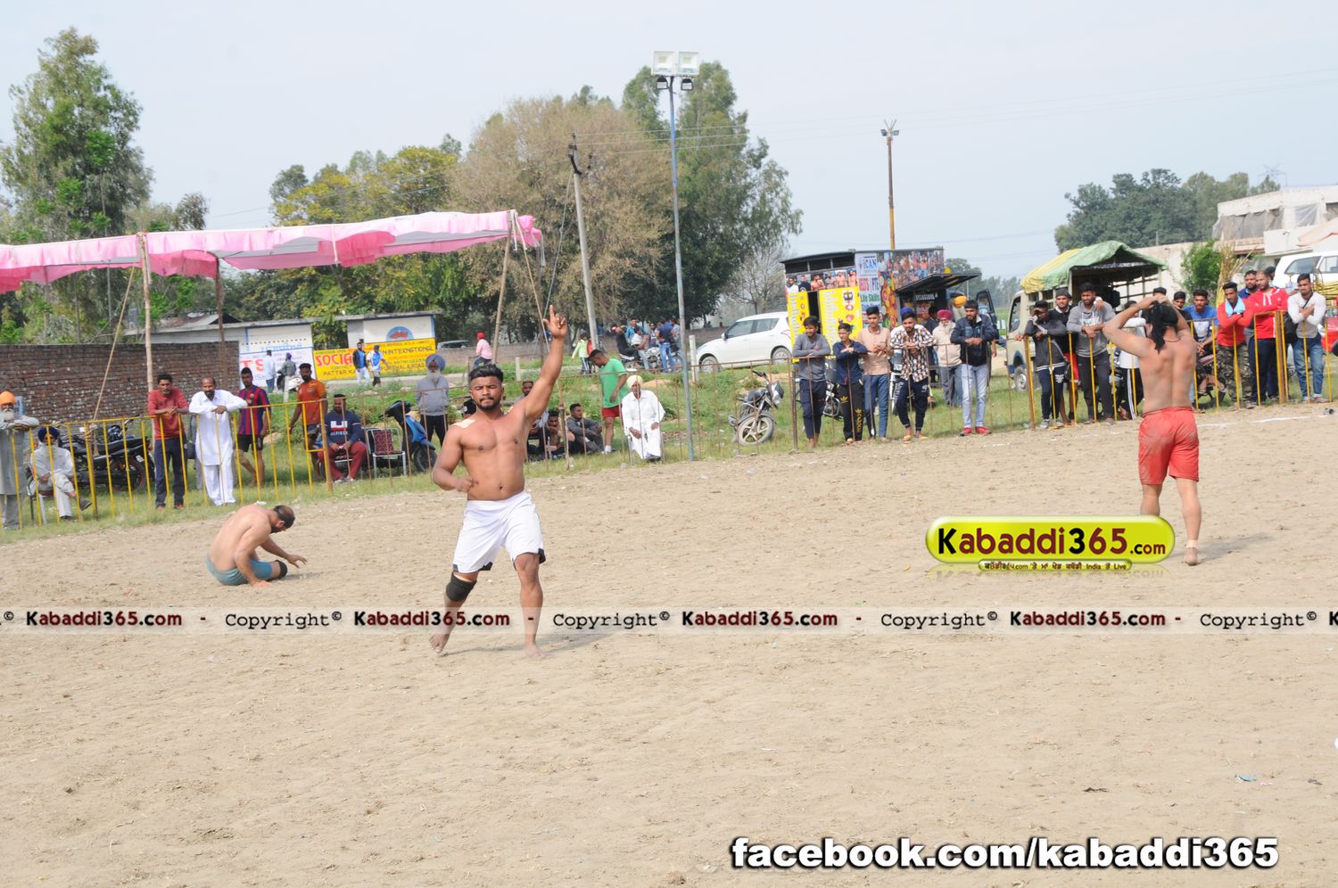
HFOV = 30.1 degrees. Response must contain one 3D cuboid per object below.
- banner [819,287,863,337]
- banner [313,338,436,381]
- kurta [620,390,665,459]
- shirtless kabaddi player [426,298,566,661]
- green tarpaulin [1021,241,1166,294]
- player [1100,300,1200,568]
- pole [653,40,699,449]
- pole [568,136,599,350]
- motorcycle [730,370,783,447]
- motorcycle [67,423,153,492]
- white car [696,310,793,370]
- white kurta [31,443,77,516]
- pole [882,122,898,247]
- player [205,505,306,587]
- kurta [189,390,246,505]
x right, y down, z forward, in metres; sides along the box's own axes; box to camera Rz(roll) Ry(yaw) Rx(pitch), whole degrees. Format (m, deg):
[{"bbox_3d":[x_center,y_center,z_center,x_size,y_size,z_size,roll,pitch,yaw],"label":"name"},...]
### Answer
[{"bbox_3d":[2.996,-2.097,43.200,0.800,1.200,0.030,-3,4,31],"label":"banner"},{"bbox_3d":[-11.338,-3.208,96.000,4.700,1.200,0.050,-5,3,-3],"label":"banner"},{"bbox_3d":[-0.342,-0.255,31.950,0.550,0.870,0.620,-5,3,-6],"label":"kurta"},{"bbox_3d":[-0.994,0.217,14.550,0.780,2.030,0.680,-5,3,-9],"label":"shirtless kabaddi player"},{"bbox_3d":[7.057,-2.918,41.200,1.600,0.820,2.350,-6,3,-11],"label":"green tarpaulin"},{"bbox_3d":[3.247,-0.095,16.700,0.660,1.800,0.600,-5,3,-9],"label":"player"},{"bbox_3d":[0.174,-2.419,31.800,0.600,5.250,0.400,-3,3,0],"label":"pole"},{"bbox_3d":[-2.607,-6.010,79.000,0.850,7.600,0.400,-7,3,-17],"label":"pole"},{"bbox_3d":[1.154,-0.499,33.900,0.740,1.080,1.950,-6,3,-12],"label":"motorcycle"},{"bbox_3d":[-8.050,0.211,34.600,1.980,1.080,0.720,-4,3,15],"label":"motorcycle"},{"bbox_3d":[2.611,-3.043,73.500,3.850,1.520,1.700,-6,2,27],"label":"white car"},{"bbox_3d":[-7.619,0.447,30.800,0.550,0.900,0.720,-6,3,-28],"label":"white kurta"},{"bbox_3d":[8.152,-7.546,90.000,0.600,8.200,0.400,-3,3,0],"label":"pole"},{"bbox_3d":[-3.441,0.840,20.700,0.800,0.640,0.600,-6,3,-22],"label":"player"},{"bbox_3d":[-5.774,0.040,31.800,0.680,1.480,0.480,-5,3,-14],"label":"kurta"}]

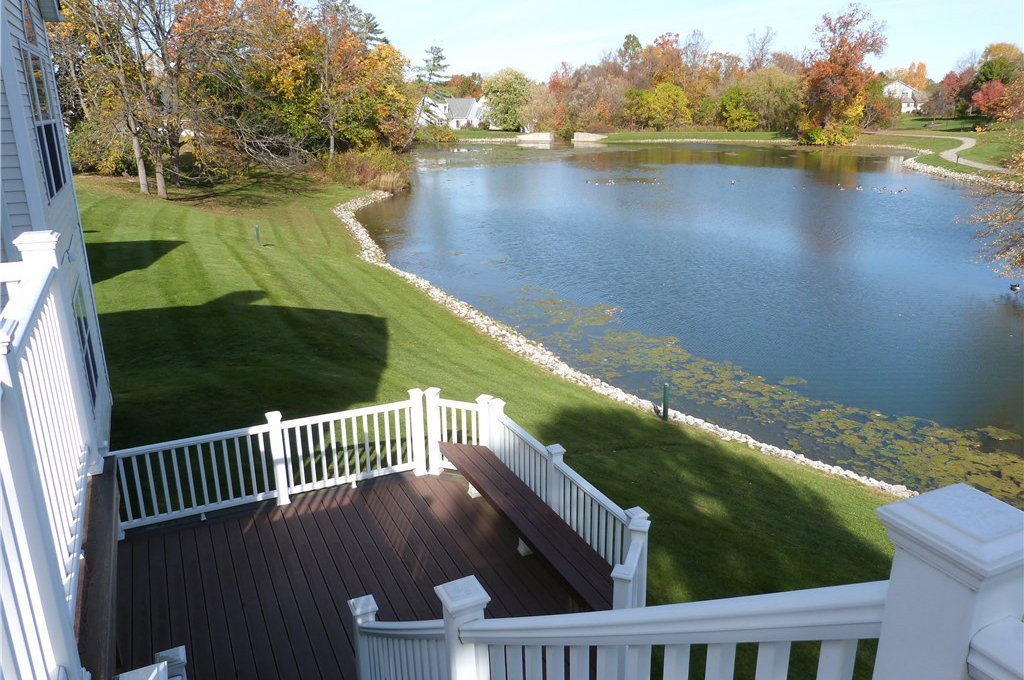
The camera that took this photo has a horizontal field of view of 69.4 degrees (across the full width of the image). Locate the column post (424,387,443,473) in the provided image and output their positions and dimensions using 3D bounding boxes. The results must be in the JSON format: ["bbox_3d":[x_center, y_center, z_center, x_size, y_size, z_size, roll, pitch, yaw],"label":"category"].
[{"bbox_3d":[-0.894,1.055,8.516,0.145,1.050,0.145,6,18,18],"label":"column post"}]

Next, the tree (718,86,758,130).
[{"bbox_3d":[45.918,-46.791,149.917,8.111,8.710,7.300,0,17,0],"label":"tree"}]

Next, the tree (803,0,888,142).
[{"bbox_3d":[55.793,-44.534,124.461,14.470,22.518,12.300,0,17,0],"label":"tree"}]

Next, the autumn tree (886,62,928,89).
[{"bbox_3d":[103.867,-66.250,194.209,11.035,12.439,8.828,0,17,0],"label":"autumn tree"}]

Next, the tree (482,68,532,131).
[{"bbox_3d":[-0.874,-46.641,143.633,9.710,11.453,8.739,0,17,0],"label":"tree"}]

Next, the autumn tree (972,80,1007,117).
[{"bbox_3d":[95.851,-48.351,148.443,6.829,7.067,6.488,0,17,0],"label":"autumn tree"}]

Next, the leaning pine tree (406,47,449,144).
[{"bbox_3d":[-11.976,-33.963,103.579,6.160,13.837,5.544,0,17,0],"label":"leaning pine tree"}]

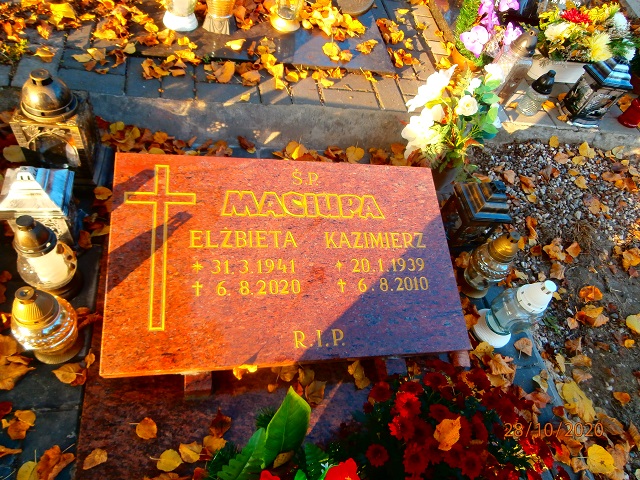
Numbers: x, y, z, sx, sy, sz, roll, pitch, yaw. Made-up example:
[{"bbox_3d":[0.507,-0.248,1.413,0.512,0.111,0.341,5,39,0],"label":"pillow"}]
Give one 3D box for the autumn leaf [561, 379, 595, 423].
[{"bbox_3d":[0.655,0.409,1.125,0.071,0.014,0.097,-27,65,-32],"label":"autumn leaf"}]

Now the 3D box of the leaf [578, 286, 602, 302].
[{"bbox_3d":[0.827,0.165,1.356,0.083,0.016,0.052,-4,55,-20],"label":"leaf"}]

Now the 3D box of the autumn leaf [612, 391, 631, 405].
[{"bbox_3d":[0.801,0.417,1.173,0.045,0.010,0.030,-4,55,-20],"label":"autumn leaf"}]

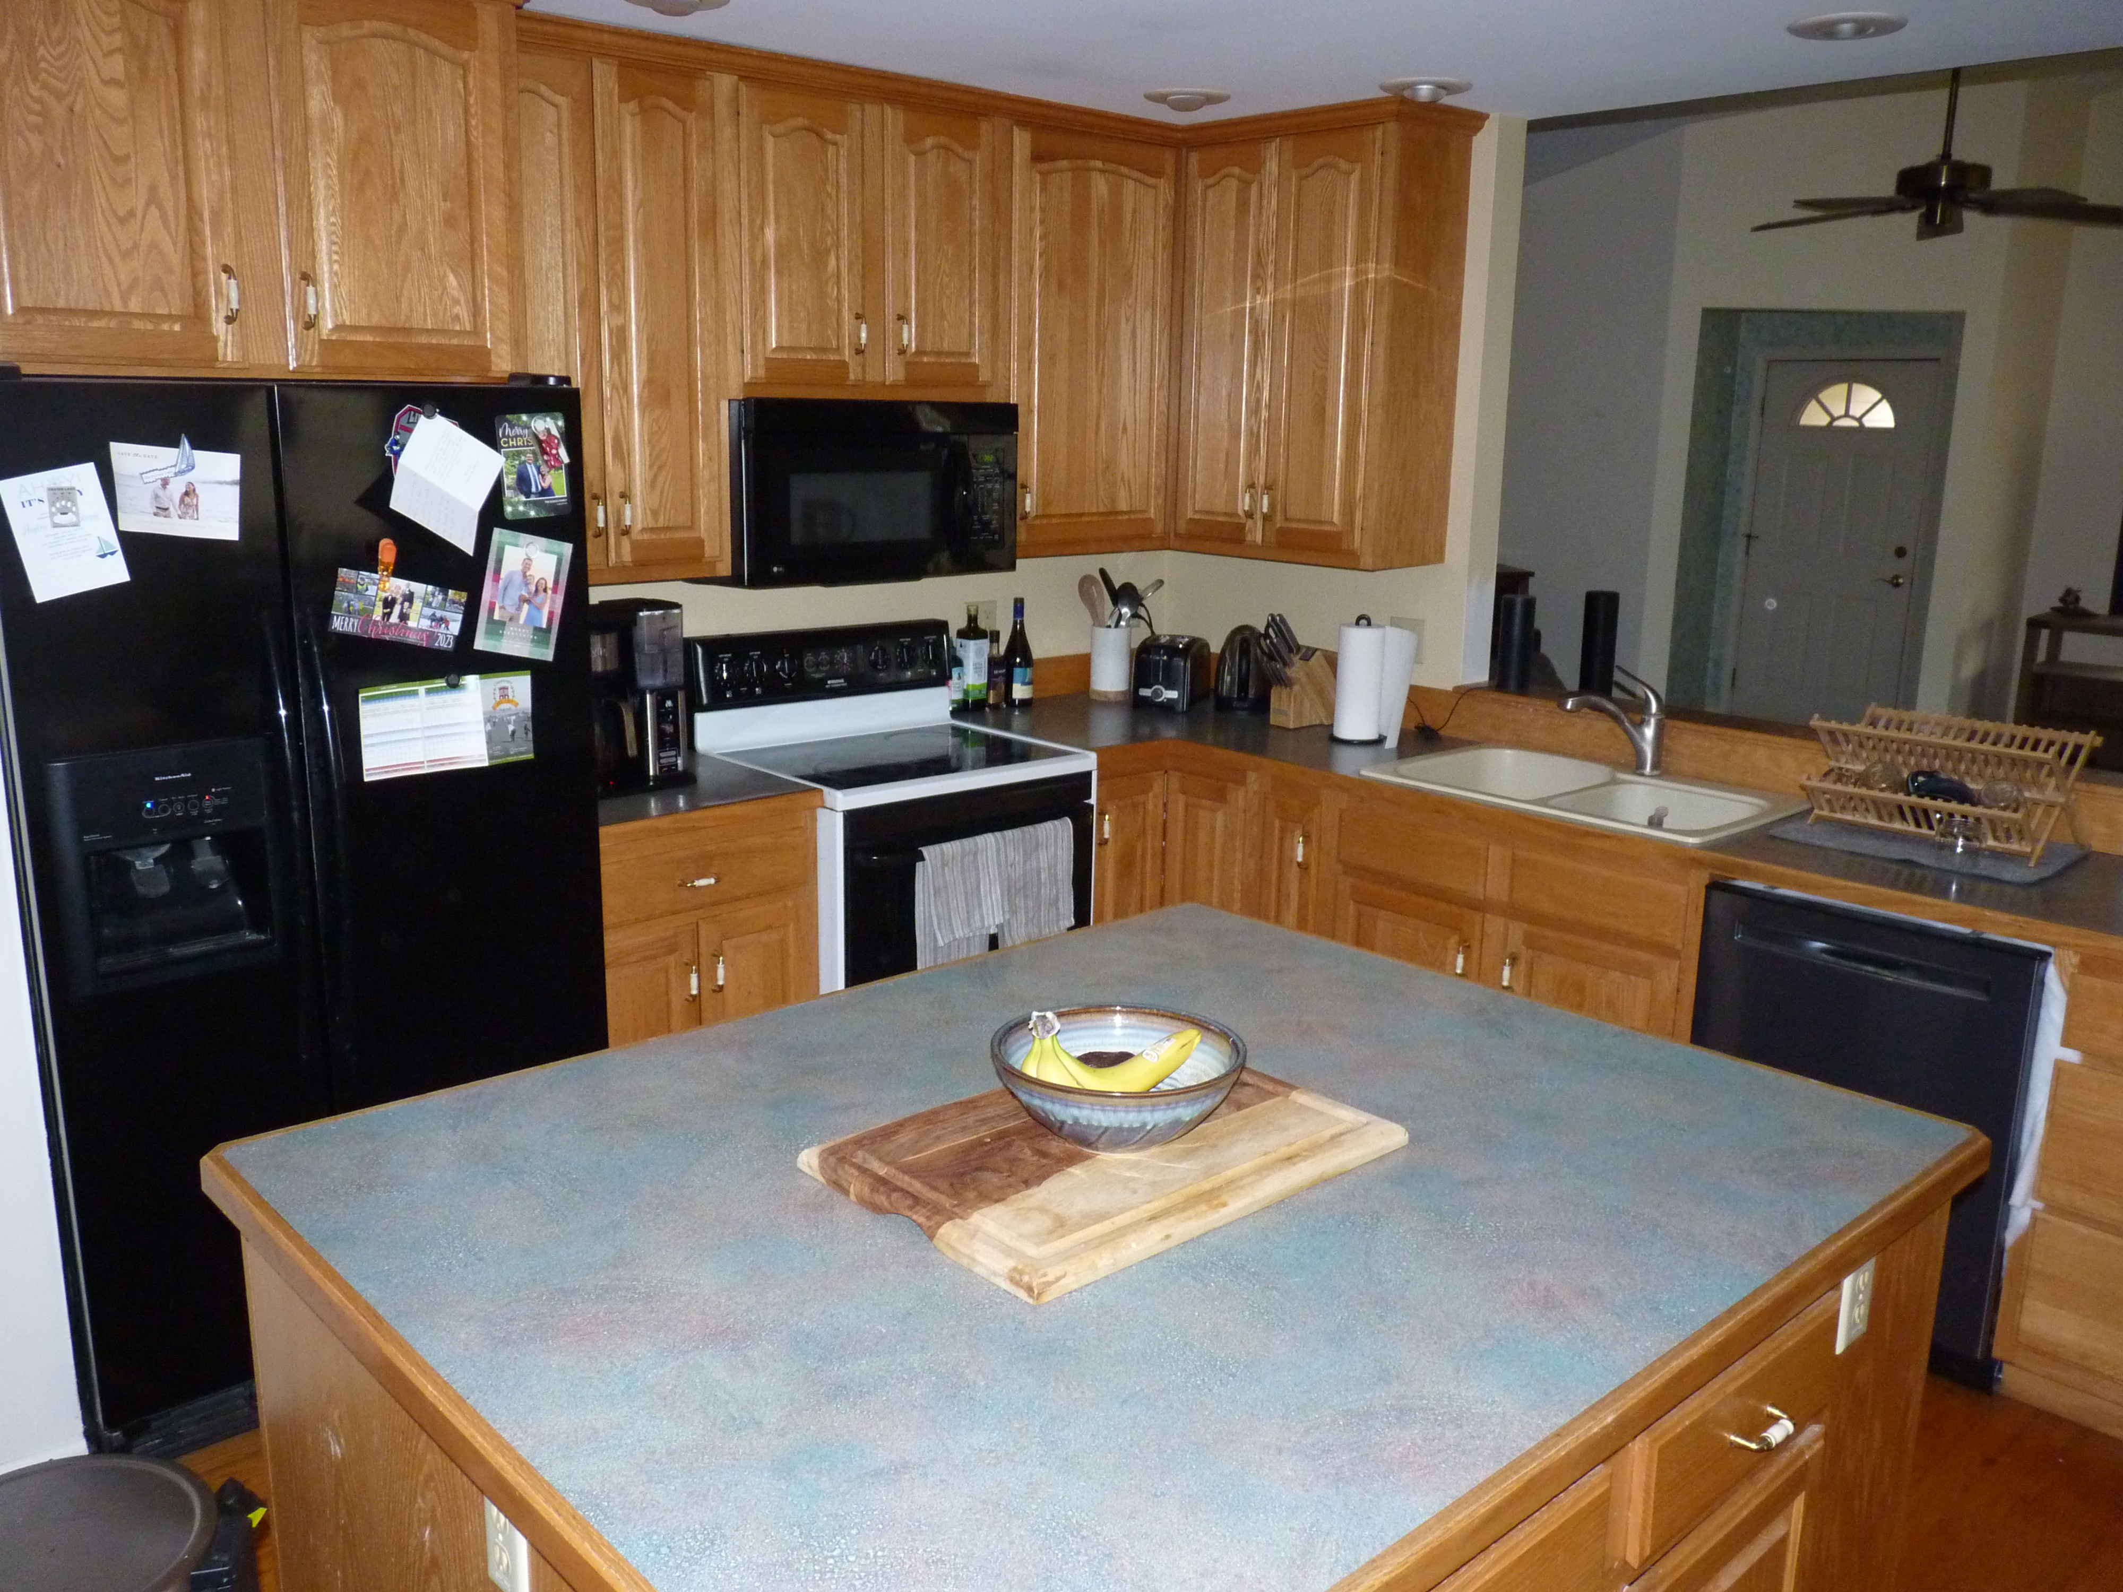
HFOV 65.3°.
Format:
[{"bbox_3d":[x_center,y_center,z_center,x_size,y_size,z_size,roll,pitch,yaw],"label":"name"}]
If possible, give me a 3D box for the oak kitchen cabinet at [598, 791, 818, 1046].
[{"bbox_3d":[-0.955,0.427,3.715,0.577,0.900,0.625,-10,17,-41],"label":"oak kitchen cabinet"}]

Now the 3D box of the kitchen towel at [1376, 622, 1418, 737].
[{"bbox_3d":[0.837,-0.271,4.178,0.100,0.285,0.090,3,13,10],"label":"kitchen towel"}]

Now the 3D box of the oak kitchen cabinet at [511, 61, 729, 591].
[{"bbox_3d":[-1.051,-0.998,3.534,0.620,1.059,0.333,-10,17,-41],"label":"oak kitchen cabinet"}]

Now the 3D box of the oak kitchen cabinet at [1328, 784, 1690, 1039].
[{"bbox_3d":[1.180,0.441,3.871,0.610,0.880,0.910,-10,17,-41],"label":"oak kitchen cabinet"}]

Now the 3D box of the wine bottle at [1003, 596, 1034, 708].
[{"bbox_3d":[-0.117,-0.396,4.593,0.082,0.305,0.082,1,13,0],"label":"wine bottle"}]

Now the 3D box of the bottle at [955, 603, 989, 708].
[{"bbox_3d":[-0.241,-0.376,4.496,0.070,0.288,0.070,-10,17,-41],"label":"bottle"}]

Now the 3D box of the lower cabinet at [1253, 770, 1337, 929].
[{"bbox_3d":[0.781,0.336,4.305,0.610,0.880,0.287,-10,17,-41],"label":"lower cabinet"}]

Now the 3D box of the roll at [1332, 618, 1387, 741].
[{"bbox_3d":[0.776,-0.307,4.274,0.136,0.325,0.136,1,13,0],"label":"roll"}]

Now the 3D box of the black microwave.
[{"bbox_3d":[-0.527,-0.744,3.990,0.761,0.413,0.410,-10,17,-41],"label":"black microwave"}]

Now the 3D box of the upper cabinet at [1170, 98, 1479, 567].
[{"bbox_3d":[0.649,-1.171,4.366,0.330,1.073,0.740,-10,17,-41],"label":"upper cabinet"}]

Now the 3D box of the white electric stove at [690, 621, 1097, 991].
[{"bbox_3d":[-0.413,0.215,4.072,0.757,1.173,0.725,-10,17,-41],"label":"white electric stove"}]

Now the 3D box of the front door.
[{"bbox_3d":[4.150,-1.282,8.915,0.050,2.048,0.901,-10,17,-41],"label":"front door"}]

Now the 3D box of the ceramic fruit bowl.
[{"bbox_3d":[0.062,0.326,1.841,0.280,0.098,0.280,1,13,0],"label":"ceramic fruit bowl"}]

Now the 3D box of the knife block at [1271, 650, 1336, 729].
[{"bbox_3d":[0.696,-0.299,4.487,0.235,0.210,0.095,-7,15,-31],"label":"knife block"}]

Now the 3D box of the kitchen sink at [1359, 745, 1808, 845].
[{"bbox_3d":[1.174,0.066,3.774,0.550,0.197,0.837,-10,17,-41],"label":"kitchen sink"}]

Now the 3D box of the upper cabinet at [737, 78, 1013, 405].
[{"bbox_3d":[-0.522,-1.283,3.929,0.770,0.645,0.320,-10,17,-41],"label":"upper cabinet"}]

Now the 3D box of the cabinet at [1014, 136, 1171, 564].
[{"bbox_3d":[-0.015,-1.189,4.441,0.640,1.059,0.333,-10,17,-41],"label":"cabinet"}]

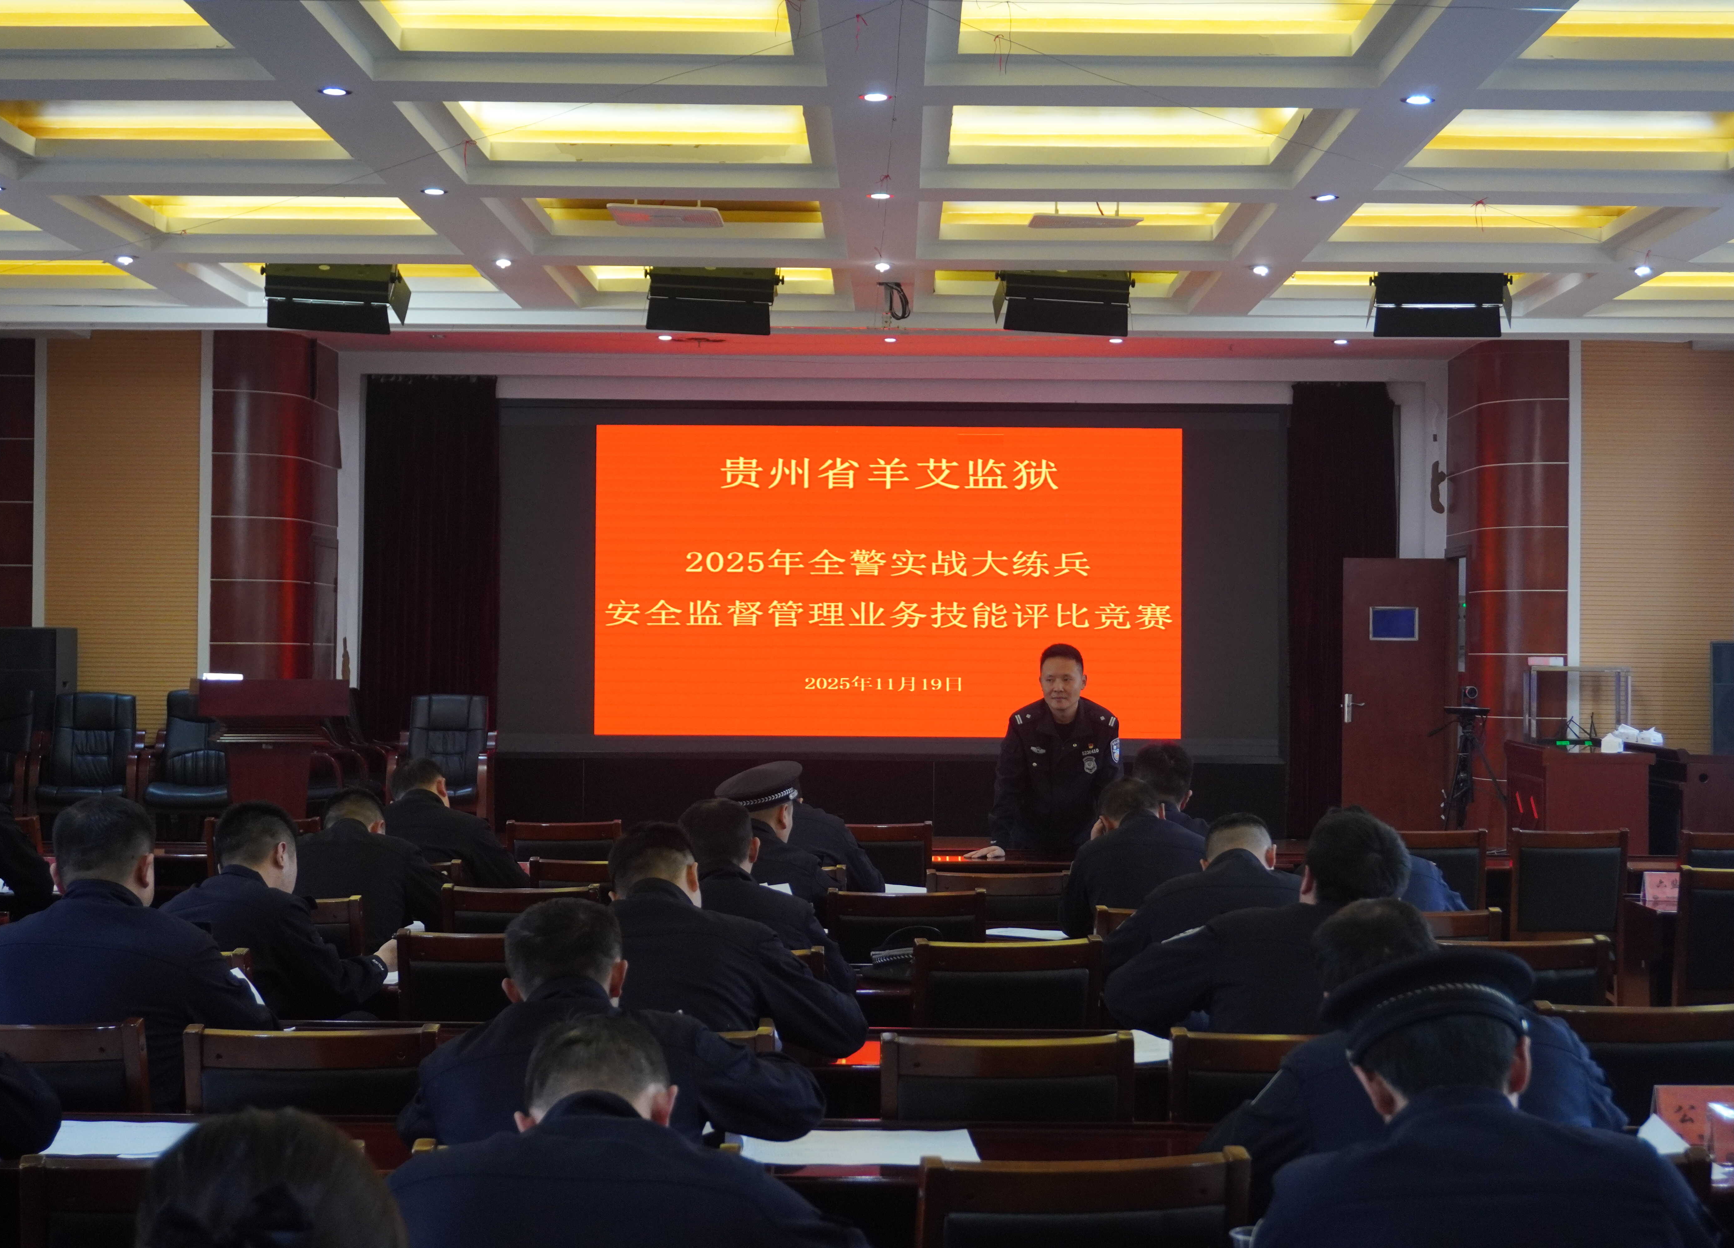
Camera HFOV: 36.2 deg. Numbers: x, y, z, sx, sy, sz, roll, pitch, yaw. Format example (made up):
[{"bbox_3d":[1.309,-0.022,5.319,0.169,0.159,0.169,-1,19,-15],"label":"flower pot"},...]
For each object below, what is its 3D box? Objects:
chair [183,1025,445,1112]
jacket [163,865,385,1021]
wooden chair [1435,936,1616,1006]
[{"bbox_3d":[-0.941,1.139,4.750,0.450,0.915,0.520,1,-1,1],"label":"chair"},{"bbox_3d":[-1.339,0.854,6.000,0.550,0.610,0.500,0,-1,16],"label":"jacket"},{"bbox_3d":[1.510,1.183,6.360,0.450,0.915,0.520,1,-1,1],"label":"wooden chair"}]

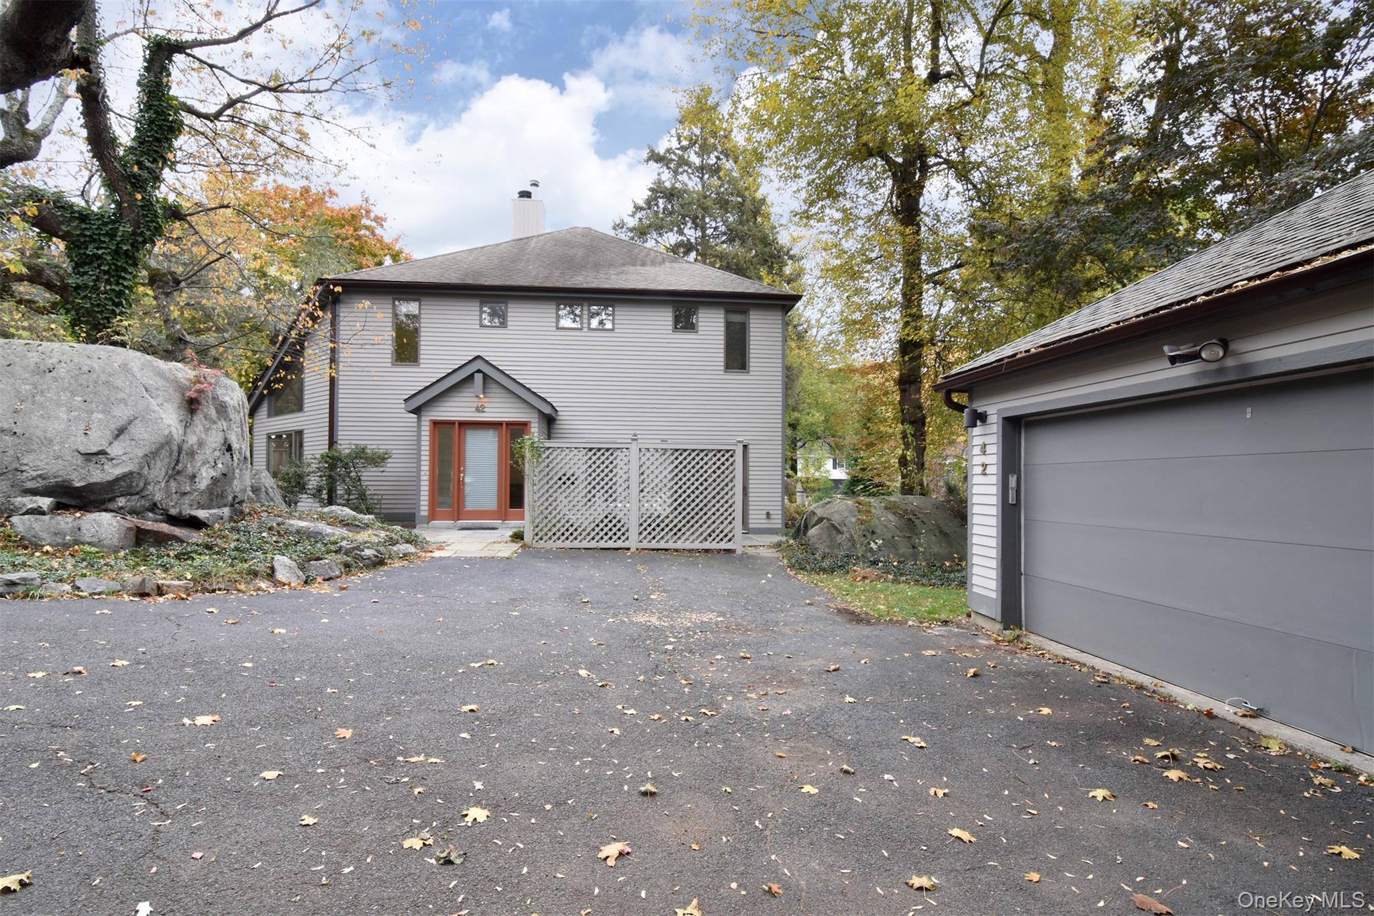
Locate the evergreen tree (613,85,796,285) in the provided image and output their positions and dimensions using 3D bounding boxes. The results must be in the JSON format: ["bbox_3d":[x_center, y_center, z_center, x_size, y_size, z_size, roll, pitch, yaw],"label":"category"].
[{"bbox_3d":[0.942,-7.917,29.313,9.200,20.000,9.200,0,-2,0],"label":"evergreen tree"}]

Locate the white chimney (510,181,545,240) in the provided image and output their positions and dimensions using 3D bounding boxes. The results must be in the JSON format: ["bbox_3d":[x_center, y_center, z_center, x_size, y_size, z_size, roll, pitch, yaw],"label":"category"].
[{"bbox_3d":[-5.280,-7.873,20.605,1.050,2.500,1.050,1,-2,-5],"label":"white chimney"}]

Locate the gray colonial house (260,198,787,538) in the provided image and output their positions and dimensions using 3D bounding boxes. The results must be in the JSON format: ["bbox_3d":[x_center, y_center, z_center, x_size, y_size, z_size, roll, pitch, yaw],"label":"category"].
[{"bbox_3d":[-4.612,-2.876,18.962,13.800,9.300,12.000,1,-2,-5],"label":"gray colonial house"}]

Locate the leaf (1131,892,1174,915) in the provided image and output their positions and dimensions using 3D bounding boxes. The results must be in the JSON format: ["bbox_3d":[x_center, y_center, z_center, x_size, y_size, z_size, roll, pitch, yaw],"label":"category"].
[{"bbox_3d":[1.623,1.547,2.126,0.075,0.030,0.120,2,-3,-45],"label":"leaf"}]

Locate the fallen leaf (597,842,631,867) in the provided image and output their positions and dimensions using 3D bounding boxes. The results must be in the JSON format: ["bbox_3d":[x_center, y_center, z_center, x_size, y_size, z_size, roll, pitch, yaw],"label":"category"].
[{"bbox_3d":[-0.287,1.545,2.388,0.135,0.030,0.130,0,-2,0],"label":"fallen leaf"}]

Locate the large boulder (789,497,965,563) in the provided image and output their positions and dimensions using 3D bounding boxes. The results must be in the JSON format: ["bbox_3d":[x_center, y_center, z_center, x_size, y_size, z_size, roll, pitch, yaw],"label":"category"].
[{"bbox_3d":[3.746,1.210,11.063,3.300,1.100,2.600,0,-2,0],"label":"large boulder"}]

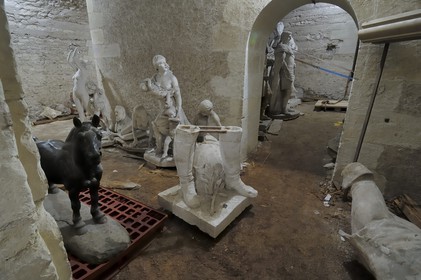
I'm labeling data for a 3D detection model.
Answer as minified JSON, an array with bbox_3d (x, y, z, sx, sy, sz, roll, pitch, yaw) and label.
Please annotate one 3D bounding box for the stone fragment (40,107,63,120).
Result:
[{"bbox_3d":[-4.506,-0.730,5.925,0.550,0.280,0.360,-12,22,-32],"label":"stone fragment"}]

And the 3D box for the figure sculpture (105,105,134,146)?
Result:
[{"bbox_3d":[-1.785,-0.291,3.994,0.600,0.700,0.600,14,23,35],"label":"figure sculpture"}]

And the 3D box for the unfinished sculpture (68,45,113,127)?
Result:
[{"bbox_3d":[-2.602,-1.093,4.643,0.750,1.800,0.600,-8,20,-24],"label":"unfinished sculpture"}]

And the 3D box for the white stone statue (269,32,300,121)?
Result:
[{"bbox_3d":[2.169,-1.833,6.188,0.780,2.270,0.700,5,19,14],"label":"white stone statue"}]

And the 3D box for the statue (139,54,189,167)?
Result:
[{"bbox_3d":[-0.643,-0.421,3.075,0.680,1.500,0.550,-4,19,-14],"label":"statue"}]

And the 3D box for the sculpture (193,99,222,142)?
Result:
[{"bbox_3d":[-0.004,-0.133,3.203,0.460,0.920,0.450,2,19,5],"label":"sculpture"}]

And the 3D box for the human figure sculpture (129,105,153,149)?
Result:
[{"bbox_3d":[-1.235,-0.254,3.764,0.420,0.740,0.360,6,19,17],"label":"human figure sculpture"}]

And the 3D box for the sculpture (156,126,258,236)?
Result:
[{"bbox_3d":[-0.045,0.293,2.055,0.798,0.840,0.562,15,23,36],"label":"sculpture"}]

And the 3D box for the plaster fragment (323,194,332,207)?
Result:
[{"bbox_3d":[1.258,0.645,2.251,0.085,0.060,0.090,-5,19,-17],"label":"plaster fragment"}]

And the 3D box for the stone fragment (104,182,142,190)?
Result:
[{"bbox_3d":[-1.027,0.554,2.505,0.420,0.050,0.120,0,18,0],"label":"stone fragment"}]

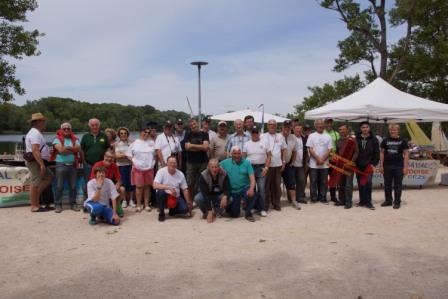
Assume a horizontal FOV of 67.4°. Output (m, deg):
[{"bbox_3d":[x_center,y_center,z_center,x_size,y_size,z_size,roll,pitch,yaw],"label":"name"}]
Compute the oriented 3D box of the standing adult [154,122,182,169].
[{"bbox_3d":[-1.089,0.295,6.596,0.550,1.710,0.380,-1,4,-11],"label":"standing adult"}]

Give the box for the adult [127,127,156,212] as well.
[{"bbox_3d":[-1.533,0.341,6.359,0.540,1.650,0.380,-1,4,-11],"label":"adult"}]

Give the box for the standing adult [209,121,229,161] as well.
[{"bbox_3d":[-0.110,0.274,7.375,0.510,1.784,0.360,0,3,0],"label":"standing adult"}]

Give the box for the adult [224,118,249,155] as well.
[{"bbox_3d":[0.323,0.264,7.224,0.520,1.820,0.360,0,3,2],"label":"adult"}]

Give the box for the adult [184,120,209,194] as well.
[{"bbox_3d":[-0.549,0.277,7.075,0.520,1.811,0.380,0,3,3],"label":"adult"}]

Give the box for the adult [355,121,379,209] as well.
[{"bbox_3d":[2.935,0.316,6.880,0.500,1.753,0.380,1,3,22],"label":"adult"}]

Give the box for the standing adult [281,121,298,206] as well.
[{"bbox_3d":[1.295,0.285,6.596,0.520,1.730,0.400,0,4,-3],"label":"standing adult"}]

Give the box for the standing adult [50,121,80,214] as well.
[{"bbox_3d":[-3.062,0.349,6.542,0.540,1.724,0.380,-1,3,-11],"label":"standing adult"}]

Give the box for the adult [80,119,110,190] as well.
[{"bbox_3d":[-2.430,0.291,6.356,0.580,1.750,0.380,-1,4,-9],"label":"adult"}]

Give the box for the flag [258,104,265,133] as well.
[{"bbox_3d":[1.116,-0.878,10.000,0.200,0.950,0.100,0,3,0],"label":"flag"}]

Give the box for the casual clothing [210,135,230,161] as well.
[{"bbox_3d":[-0.088,-0.043,7.358,0.500,0.614,0.300,0,3,0],"label":"casual clothing"}]

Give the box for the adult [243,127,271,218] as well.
[{"bbox_3d":[0.601,0.378,6.032,0.540,1.620,0.380,0,4,3],"label":"adult"}]

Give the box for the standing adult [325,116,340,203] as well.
[{"bbox_3d":[2.248,0.214,7.129,0.520,1.800,0.380,1,4,11],"label":"standing adult"}]

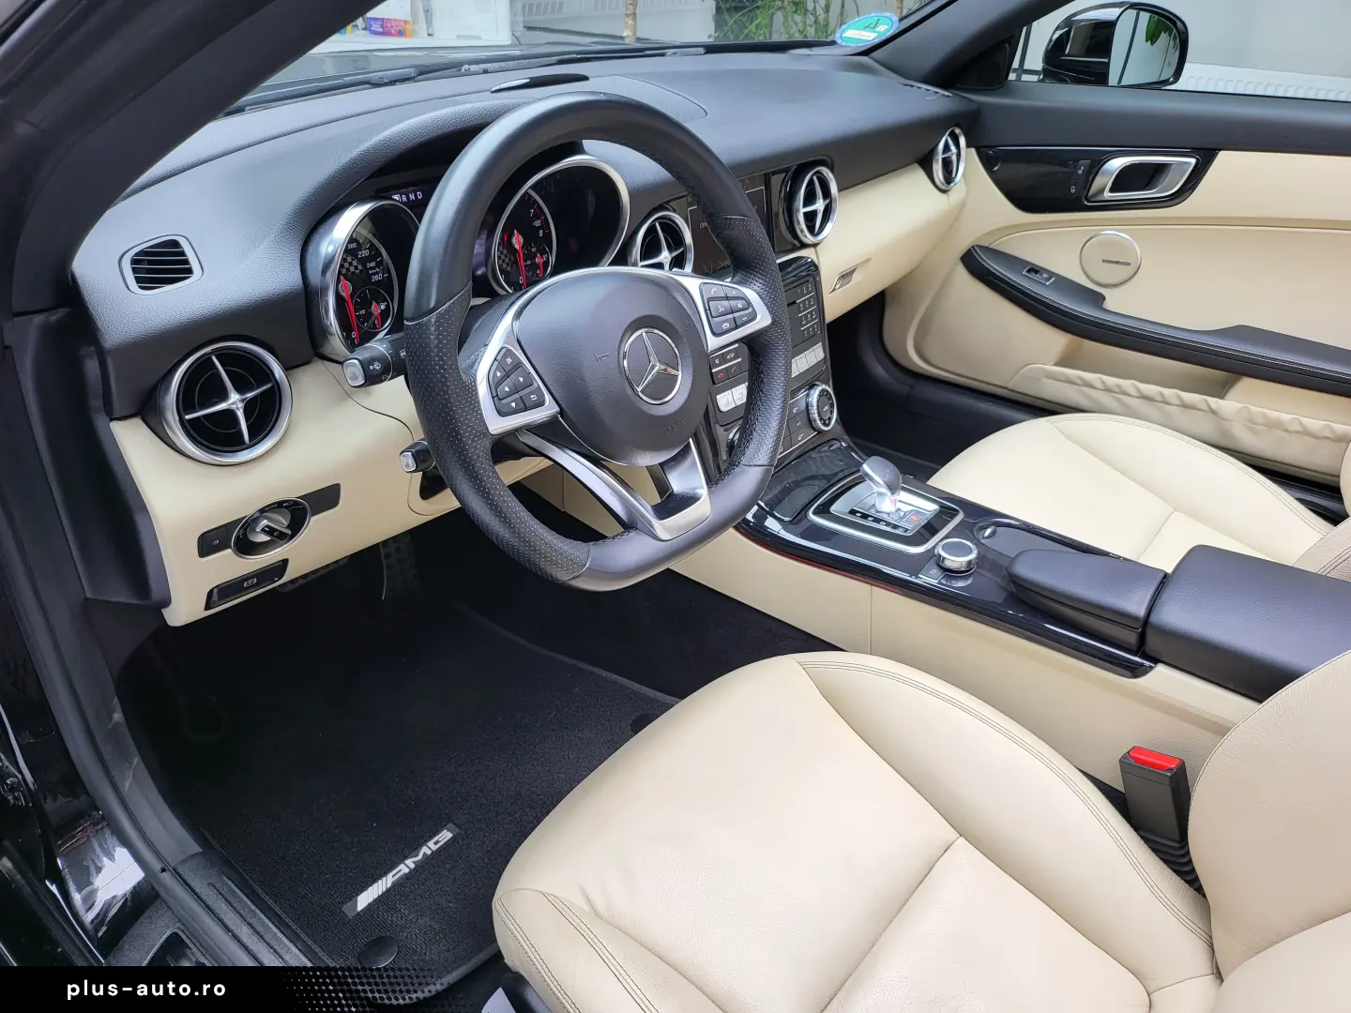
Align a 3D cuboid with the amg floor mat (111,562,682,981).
[{"bbox_3d":[-0.329,0.259,1.199,0.660,0.050,0.510,28,43,35],"label":"amg floor mat"}]

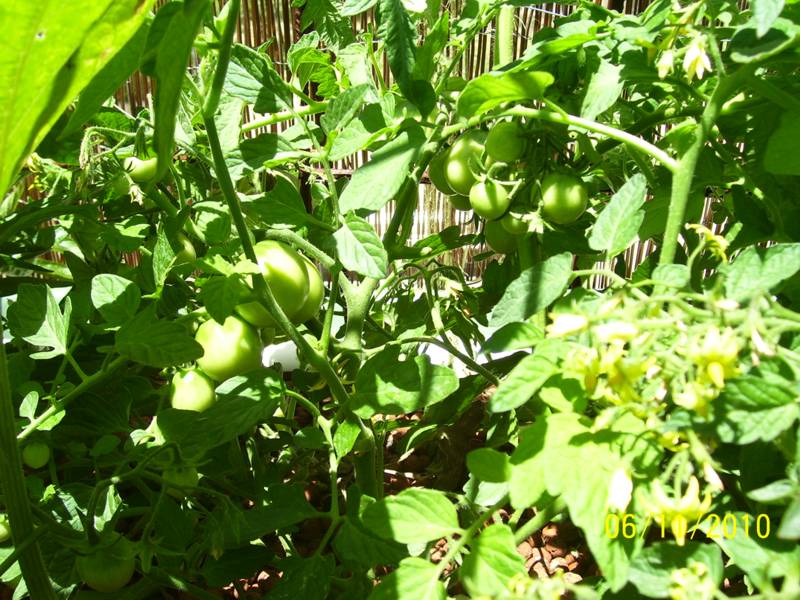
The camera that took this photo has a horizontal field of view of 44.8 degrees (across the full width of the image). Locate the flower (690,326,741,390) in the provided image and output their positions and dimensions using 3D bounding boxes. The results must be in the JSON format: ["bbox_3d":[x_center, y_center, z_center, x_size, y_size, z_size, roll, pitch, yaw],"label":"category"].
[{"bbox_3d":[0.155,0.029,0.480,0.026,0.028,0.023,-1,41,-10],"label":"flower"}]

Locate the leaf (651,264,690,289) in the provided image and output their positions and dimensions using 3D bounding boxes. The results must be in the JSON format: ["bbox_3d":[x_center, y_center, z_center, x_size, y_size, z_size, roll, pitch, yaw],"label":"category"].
[{"bbox_3d":[0.153,-0.013,0.550,0.022,0.006,0.016,2,53,1],"label":"leaf"}]

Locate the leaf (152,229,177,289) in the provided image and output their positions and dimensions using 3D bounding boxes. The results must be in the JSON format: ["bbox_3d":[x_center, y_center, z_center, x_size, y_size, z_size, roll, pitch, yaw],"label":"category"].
[{"bbox_3d":[-0.223,-0.039,0.920,0.026,0.060,0.014,-8,18,-16],"label":"leaf"}]

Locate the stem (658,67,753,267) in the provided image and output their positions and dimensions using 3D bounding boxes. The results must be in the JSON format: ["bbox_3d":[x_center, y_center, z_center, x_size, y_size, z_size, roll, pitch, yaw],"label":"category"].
[{"bbox_3d":[0.189,-0.082,0.623,0.025,0.145,0.015,19,38,11],"label":"stem"}]

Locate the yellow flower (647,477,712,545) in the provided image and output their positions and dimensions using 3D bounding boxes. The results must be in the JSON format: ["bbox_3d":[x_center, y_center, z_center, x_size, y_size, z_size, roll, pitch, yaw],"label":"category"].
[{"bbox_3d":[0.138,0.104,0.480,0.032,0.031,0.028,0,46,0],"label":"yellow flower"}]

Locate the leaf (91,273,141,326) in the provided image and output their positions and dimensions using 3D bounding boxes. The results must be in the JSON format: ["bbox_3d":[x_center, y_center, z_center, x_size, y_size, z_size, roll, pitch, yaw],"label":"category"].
[{"bbox_3d":[-0.264,-0.001,0.900,0.046,0.049,0.012,5,21,-2],"label":"leaf"}]

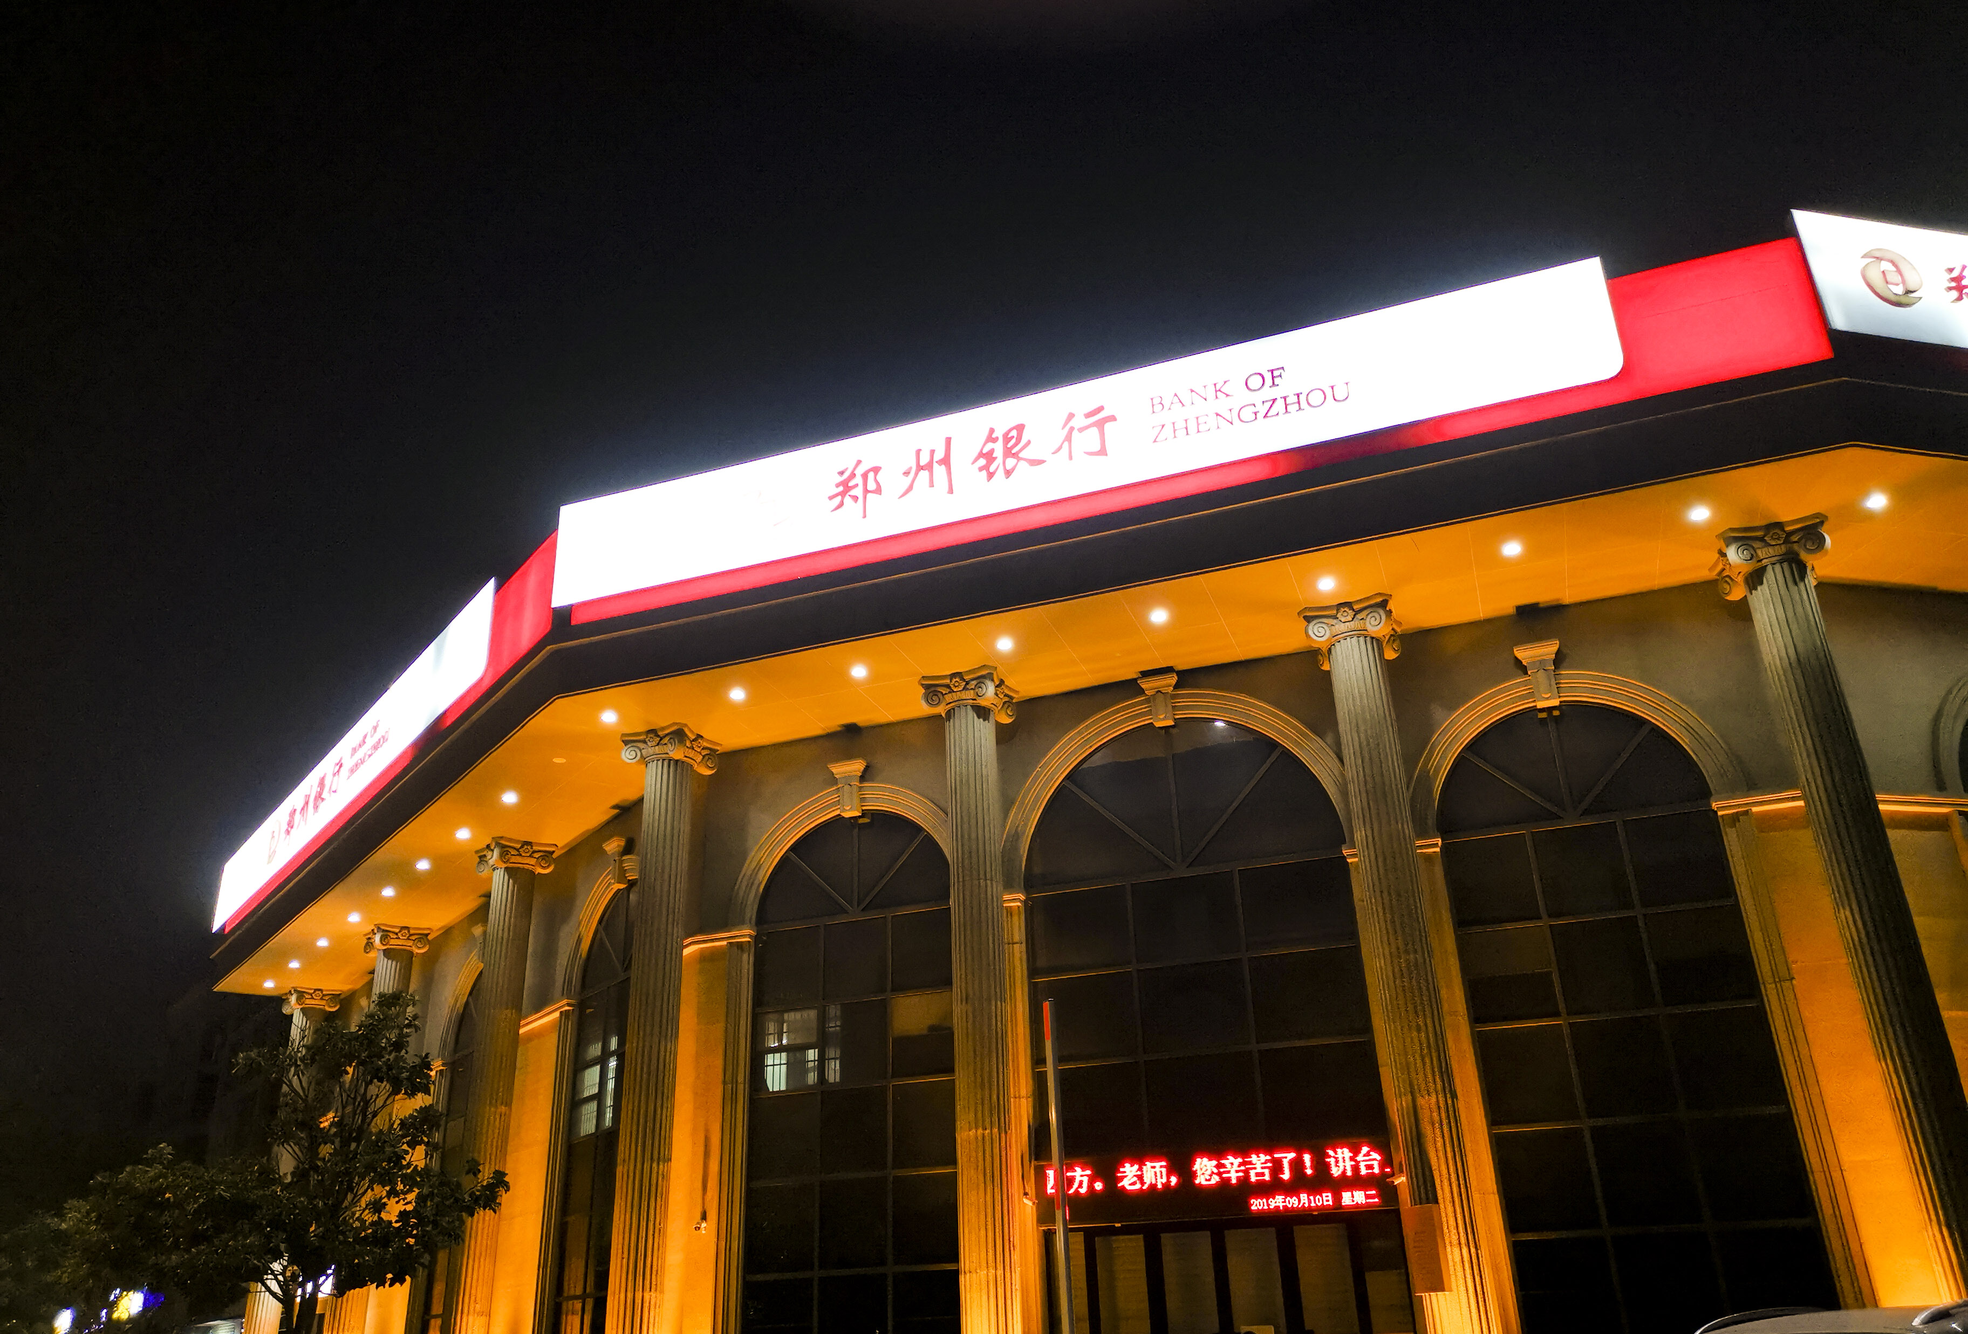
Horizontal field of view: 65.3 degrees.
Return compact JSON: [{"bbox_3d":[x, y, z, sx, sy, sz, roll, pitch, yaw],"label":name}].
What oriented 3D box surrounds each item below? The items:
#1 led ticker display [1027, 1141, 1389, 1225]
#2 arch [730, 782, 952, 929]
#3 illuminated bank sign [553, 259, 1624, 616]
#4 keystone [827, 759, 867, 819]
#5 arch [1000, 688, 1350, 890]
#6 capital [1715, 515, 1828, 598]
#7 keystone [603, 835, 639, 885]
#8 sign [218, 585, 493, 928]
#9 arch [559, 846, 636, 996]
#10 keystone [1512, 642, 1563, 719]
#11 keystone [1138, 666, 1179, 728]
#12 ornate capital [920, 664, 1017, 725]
[{"bbox_3d":[2.992,6.886,20.376,4.876,0.869,0.159,-10,-27,17],"label":"led ticker display"},{"bbox_3d":[-2.031,2.891,23.917,4.155,2.099,0.318,-10,-27,17],"label":"arch"},{"bbox_3d":[0.650,-2.869,20.626,14.749,1.741,0.300,-11,-27,17],"label":"illuminated bank sign"},{"bbox_3d":[-2.047,1.829,22.843,0.578,0.823,0.250,-11,-27,17],"label":"keystone"},{"bbox_3d":[2.572,1.544,21.146,5.096,2.646,0.280,-11,-27,17],"label":"arch"},{"bbox_3d":[10.303,-1.380,20.042,1.325,0.541,1.325,-10,-27,17],"label":"capital"},{"bbox_3d":[-6.149,3.309,25.661,0.250,0.823,0.578,16,-31,-34],"label":"keystone"},{"bbox_3d":[-13.968,2.647,32.959,0.233,1.855,18.656,17,-31,-34],"label":"sign"},{"bbox_3d":[-6.310,4.376,26.739,0.318,2.099,4.155,17,-31,-34],"label":"arch"},{"bbox_3d":[7.247,0.106,19.908,0.578,0.823,0.250,-11,-27,17],"label":"keystone"},{"bbox_3d":[2.502,0.469,21.643,0.561,0.706,0.250,-11,-27,17],"label":"keystone"},{"bbox_3d":[-0.205,0.559,23.375,1.272,0.541,1.325,-10,-27,17],"label":"ornate capital"}]

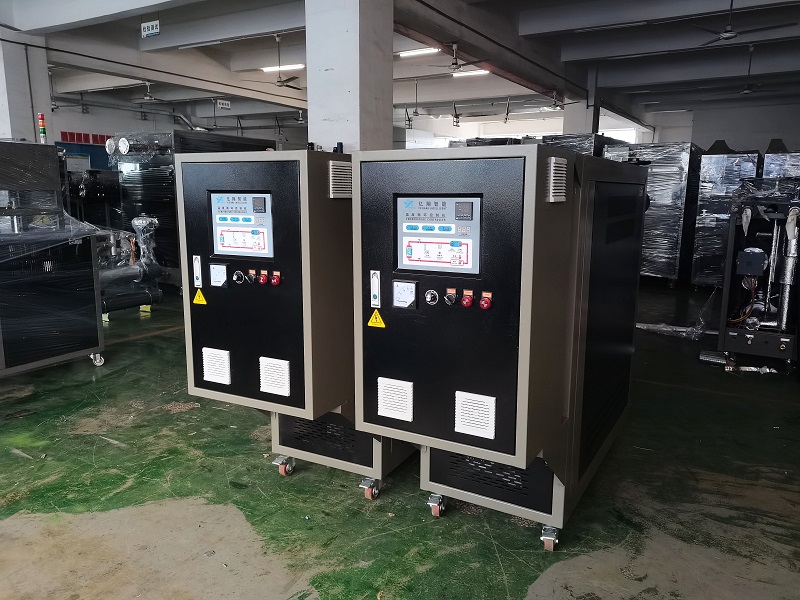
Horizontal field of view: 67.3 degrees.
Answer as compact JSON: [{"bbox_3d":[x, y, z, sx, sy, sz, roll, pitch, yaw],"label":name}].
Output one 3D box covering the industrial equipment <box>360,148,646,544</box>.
[{"bbox_3d":[0.553,0.122,2.493,0.545,1.356,1.846,6,12,29],"label":"industrial equipment"}]

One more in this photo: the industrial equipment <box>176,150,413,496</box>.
[{"bbox_3d":[-0.101,0.057,2.832,0.545,1.356,1.846,6,12,26],"label":"industrial equipment"}]

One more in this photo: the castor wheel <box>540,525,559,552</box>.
[{"bbox_3d":[0.536,0.825,2.136,0.060,0.105,0.100,3,11,17],"label":"castor wheel"}]

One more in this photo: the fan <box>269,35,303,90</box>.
[{"bbox_3d":[-2.061,-3.953,9.947,1.100,0.831,1.150,-2,11,-11],"label":"fan"}]

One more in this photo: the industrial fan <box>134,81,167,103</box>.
[{"bbox_3d":[-5.971,-4.952,14.239,1.050,0.476,1.100,-4,11,-22],"label":"industrial fan"}]

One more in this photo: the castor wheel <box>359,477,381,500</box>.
[{"bbox_3d":[-0.122,0.757,2.487,0.060,0.105,0.100,5,11,23],"label":"castor wheel"}]

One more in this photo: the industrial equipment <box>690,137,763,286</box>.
[{"bbox_3d":[4.242,-1.103,7.777,0.630,1.860,1.150,7,13,32],"label":"industrial equipment"}]

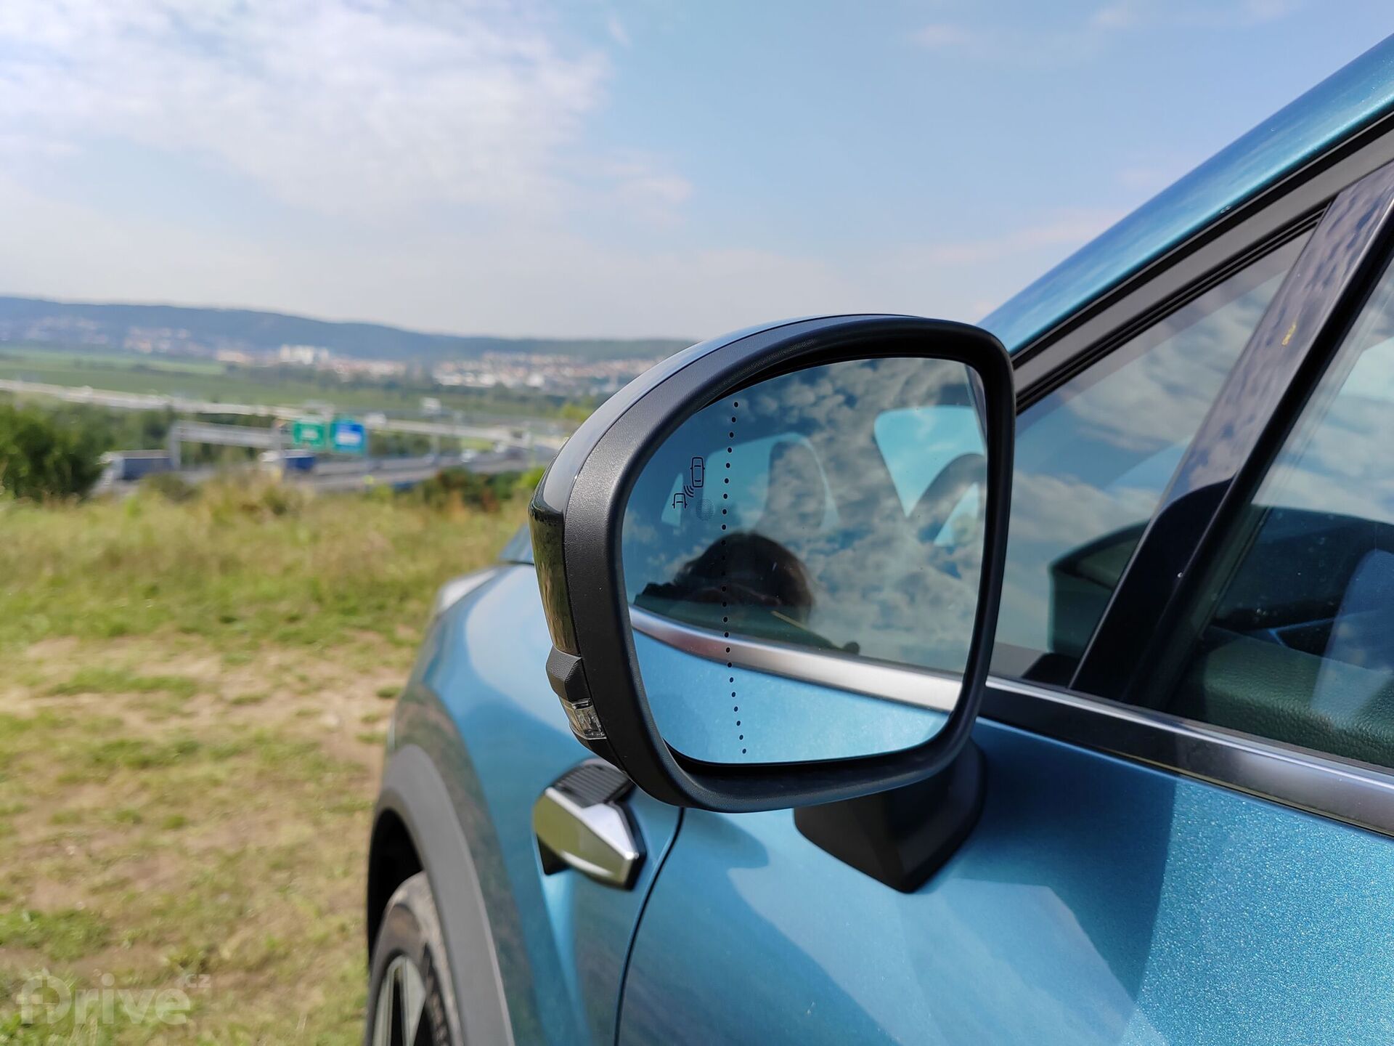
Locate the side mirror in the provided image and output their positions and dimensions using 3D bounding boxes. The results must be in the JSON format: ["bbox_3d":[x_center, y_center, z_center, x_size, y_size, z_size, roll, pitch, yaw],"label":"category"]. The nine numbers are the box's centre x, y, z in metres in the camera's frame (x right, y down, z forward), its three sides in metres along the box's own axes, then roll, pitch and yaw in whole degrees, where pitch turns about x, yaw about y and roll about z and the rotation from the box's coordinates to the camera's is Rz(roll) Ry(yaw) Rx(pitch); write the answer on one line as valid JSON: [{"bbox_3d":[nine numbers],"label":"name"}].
[{"bbox_3d":[0.019,0.005,0.461,0.230,0.180,0.108,-6,12,-36],"label":"side mirror"}]

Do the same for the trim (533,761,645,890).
[{"bbox_3d":[-0.066,0.186,0.670,0.036,0.070,0.128,-5,11,-32],"label":"trim"}]

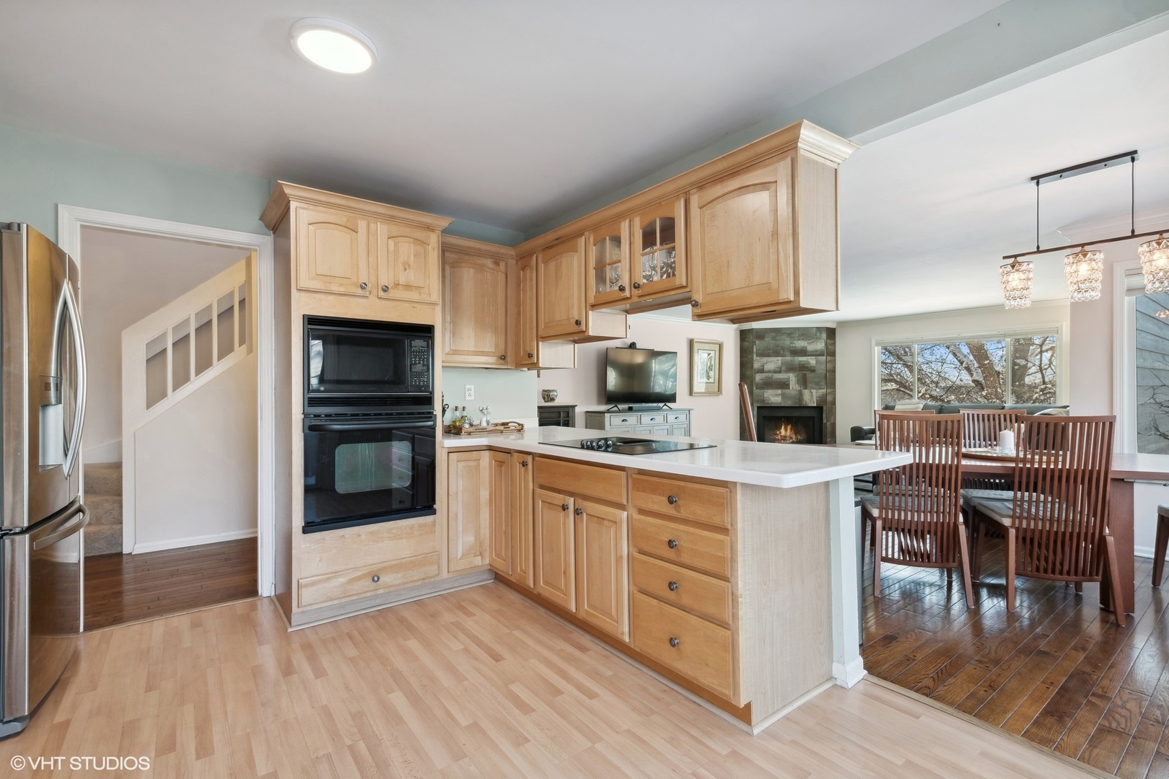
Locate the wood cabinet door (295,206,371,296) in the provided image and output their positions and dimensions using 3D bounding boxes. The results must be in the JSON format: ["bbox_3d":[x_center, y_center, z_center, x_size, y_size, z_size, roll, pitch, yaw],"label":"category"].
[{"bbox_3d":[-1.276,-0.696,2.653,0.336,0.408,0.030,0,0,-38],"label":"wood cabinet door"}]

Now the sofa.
[{"bbox_3d":[5.328,0.733,7.407,0.950,0.980,2.500,0,-1,-38],"label":"sofa"}]

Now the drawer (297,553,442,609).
[{"bbox_3d":[-1.256,1.019,2.957,0.718,0.146,0.450,0,-1,-38],"label":"drawer"}]

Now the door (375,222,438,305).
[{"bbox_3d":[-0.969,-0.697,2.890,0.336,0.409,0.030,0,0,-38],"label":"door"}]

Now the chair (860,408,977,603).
[{"bbox_3d":[1.981,0.671,3.132,0.510,1.050,0.600,-1,-1,22],"label":"chair"}]

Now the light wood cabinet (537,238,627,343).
[{"bbox_3d":[-0.029,-0.620,3.414,0.327,0.613,0.545,0,-1,-38],"label":"light wood cabinet"}]

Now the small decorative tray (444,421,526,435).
[{"bbox_3d":[-0.718,0.271,3.701,0.480,0.070,0.300,0,-1,-38],"label":"small decorative tray"}]

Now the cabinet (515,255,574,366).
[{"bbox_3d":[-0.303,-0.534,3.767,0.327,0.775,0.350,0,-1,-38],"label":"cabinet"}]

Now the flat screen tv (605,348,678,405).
[{"bbox_3d":[0.872,-0.177,7.663,1.440,0.820,0.080,0,-1,-38],"label":"flat screen tv"}]

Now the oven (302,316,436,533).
[{"bbox_3d":[-1.285,0.177,2.987,0.676,1.084,0.580,0,-1,-38],"label":"oven"}]

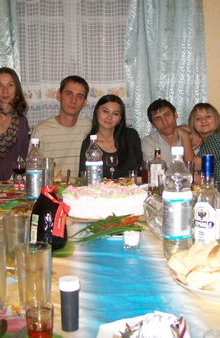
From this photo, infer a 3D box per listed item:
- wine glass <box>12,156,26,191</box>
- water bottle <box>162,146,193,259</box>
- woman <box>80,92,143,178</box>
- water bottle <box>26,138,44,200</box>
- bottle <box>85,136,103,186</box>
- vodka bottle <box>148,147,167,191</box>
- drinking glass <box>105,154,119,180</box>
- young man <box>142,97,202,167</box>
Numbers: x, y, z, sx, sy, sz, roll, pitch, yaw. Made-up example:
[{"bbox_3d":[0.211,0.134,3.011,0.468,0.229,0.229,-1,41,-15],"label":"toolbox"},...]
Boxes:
[{"bbox_3d":[-0.515,0.032,2.518,0.074,0.190,0.074,-2,6,-12],"label":"wine glass"},{"bbox_3d":[0.194,0.100,1.265,0.087,0.326,0.087,0,6,0],"label":"water bottle"},{"bbox_3d":[0.010,0.175,2.834,0.470,1.300,0.720,0,6,3],"label":"woman"},{"bbox_3d":[-0.355,0.015,2.093,0.080,0.310,0.080,-2,6,-10],"label":"water bottle"},{"bbox_3d":[-0.076,-0.001,2.170,0.086,0.326,0.086,0,6,0],"label":"bottle"},{"bbox_3d":[0.269,0.003,2.466,0.100,0.232,0.065,1,7,21],"label":"vodka bottle"},{"bbox_3d":[0.015,0.008,2.680,0.073,0.185,0.073,0,6,0],"label":"drinking glass"},{"bbox_3d":[0.400,0.189,2.795,0.520,1.290,0.720,0,6,0],"label":"young man"}]

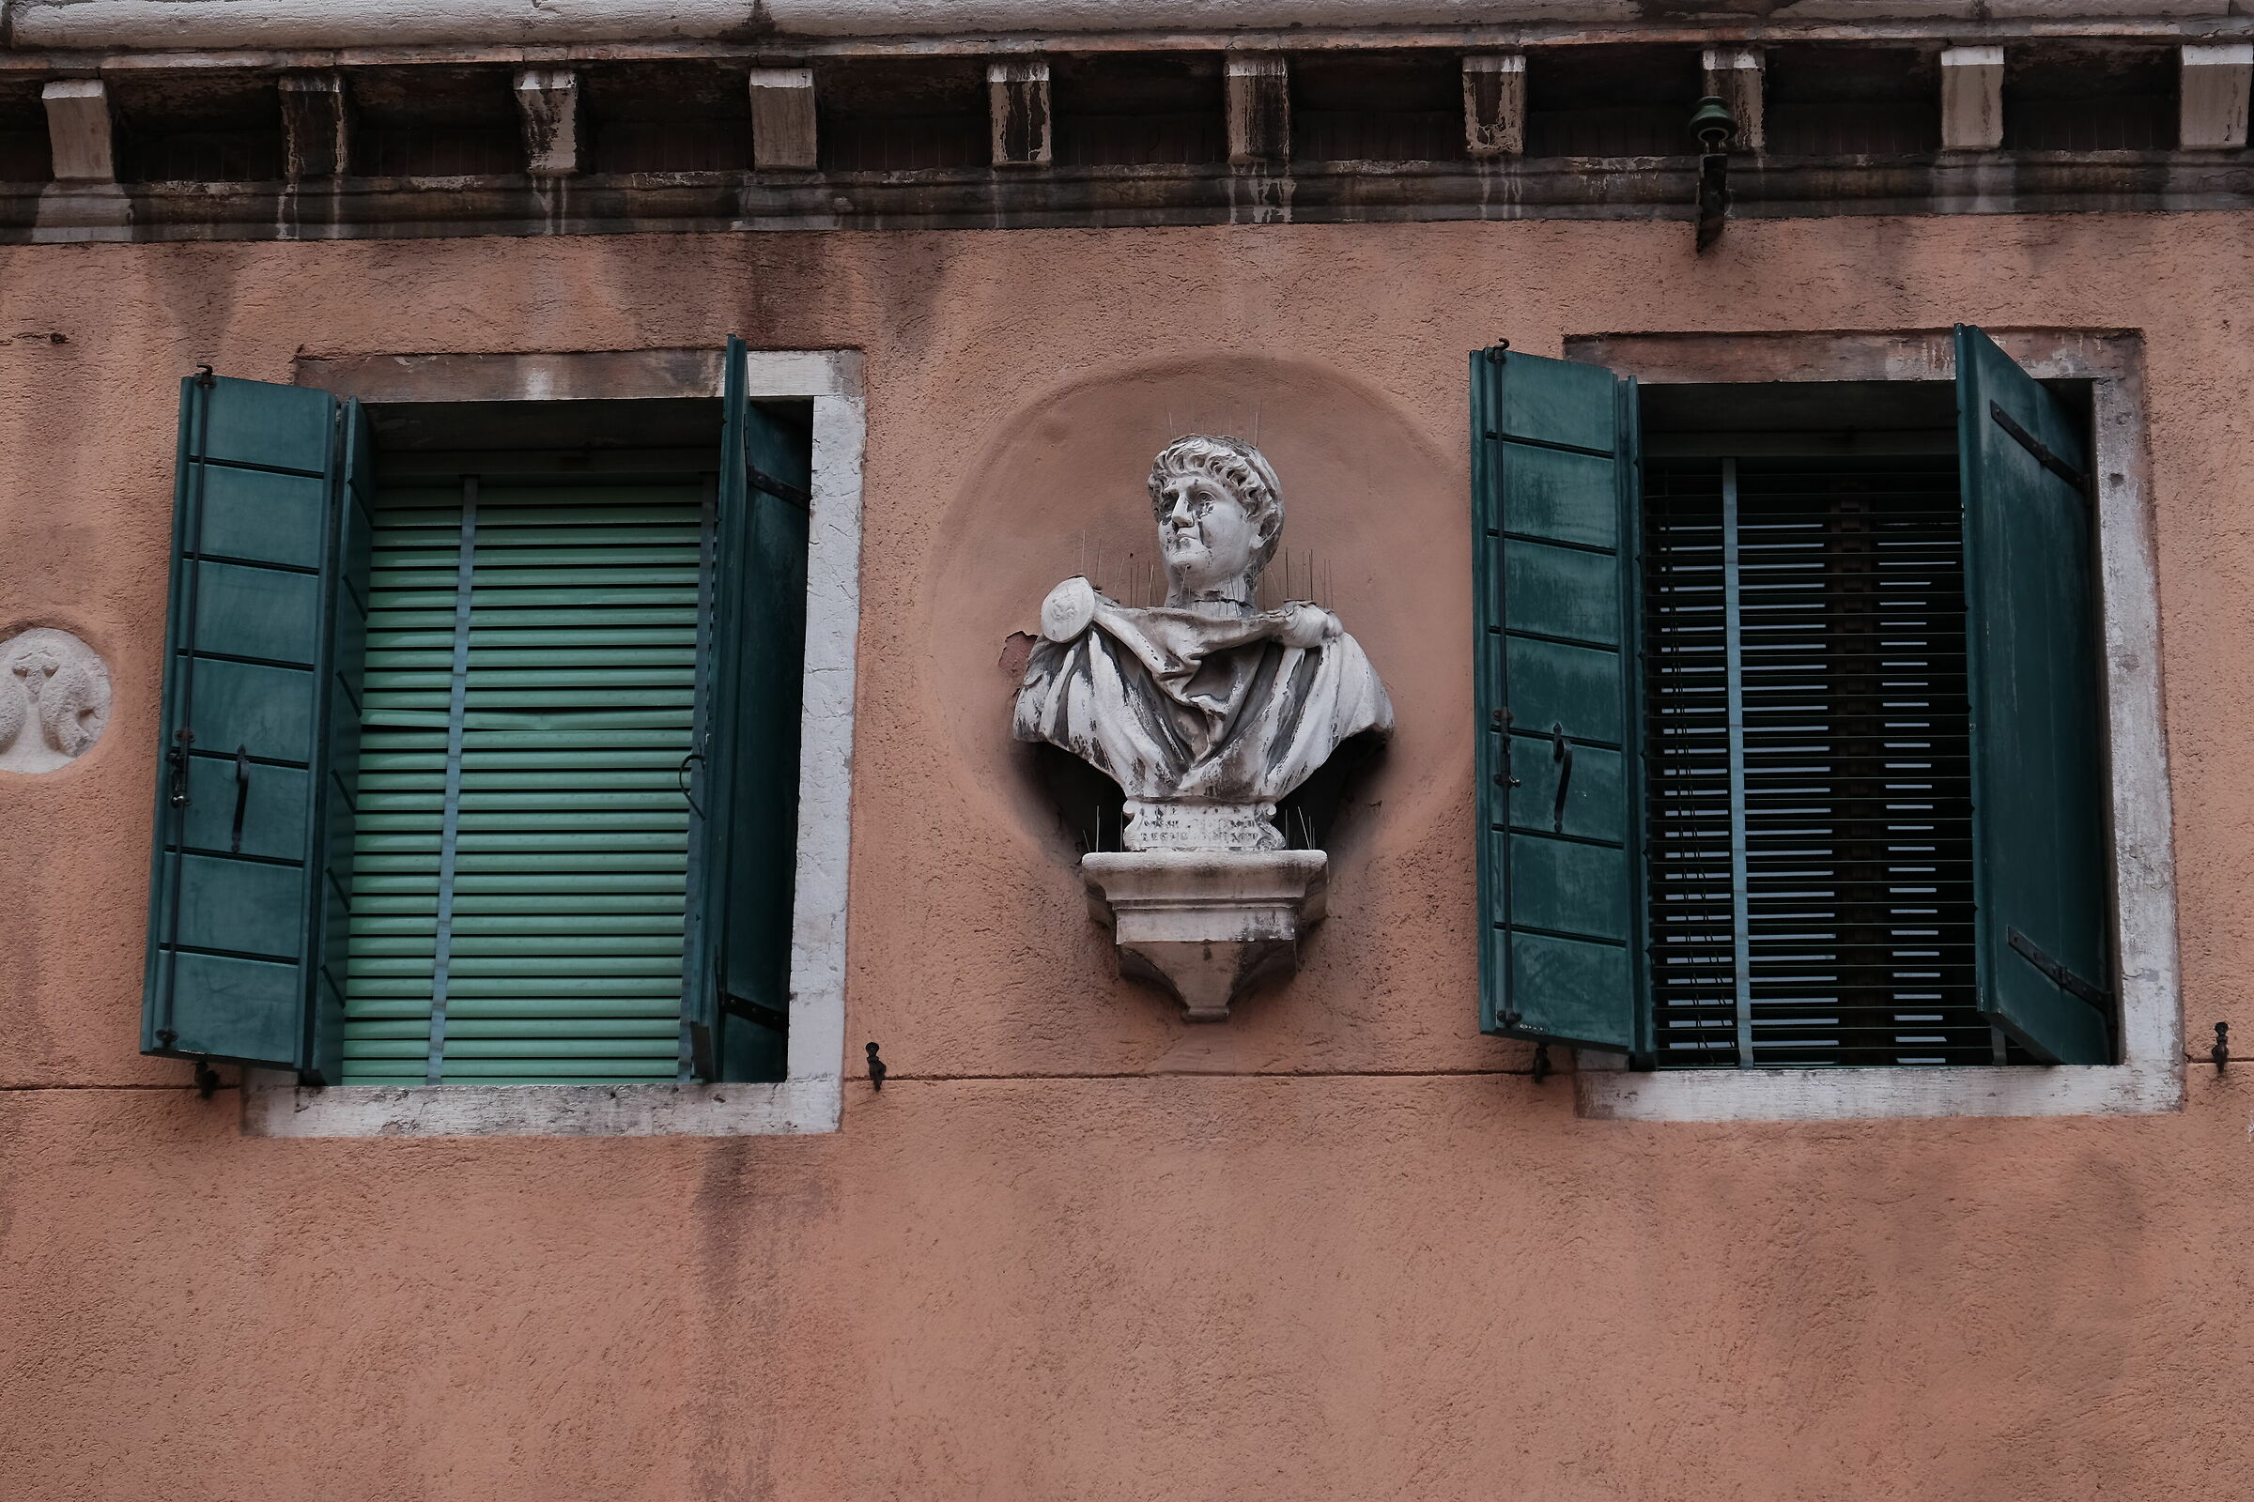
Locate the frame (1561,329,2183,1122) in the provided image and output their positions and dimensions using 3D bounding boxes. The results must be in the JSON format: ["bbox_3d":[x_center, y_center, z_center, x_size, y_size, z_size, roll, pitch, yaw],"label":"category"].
[{"bbox_3d":[1.250,-0.034,12.523,0.999,1.469,0.150,-1,-25,3],"label":"frame"}]

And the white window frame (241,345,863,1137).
[{"bbox_3d":[-0.960,-0.001,12.620,0.999,1.473,0.150,-1,-25,3],"label":"white window frame"}]

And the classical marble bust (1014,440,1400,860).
[{"bbox_3d":[0.130,-0.159,12.507,0.638,0.851,0.310,-1,-25,3],"label":"classical marble bust"}]

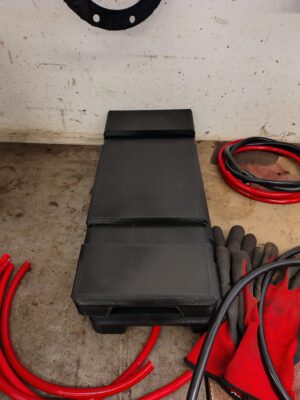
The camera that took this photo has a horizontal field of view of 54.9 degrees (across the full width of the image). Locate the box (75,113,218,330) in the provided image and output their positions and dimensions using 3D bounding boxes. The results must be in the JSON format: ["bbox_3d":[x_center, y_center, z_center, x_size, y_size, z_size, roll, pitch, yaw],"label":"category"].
[{"bbox_3d":[-0.003,0.010,0.512,0.170,0.139,0.402,1,47,0],"label":"box"}]

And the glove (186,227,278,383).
[{"bbox_3d":[0.136,0.144,0.452,0.113,0.050,0.243,16,49,13],"label":"glove"}]

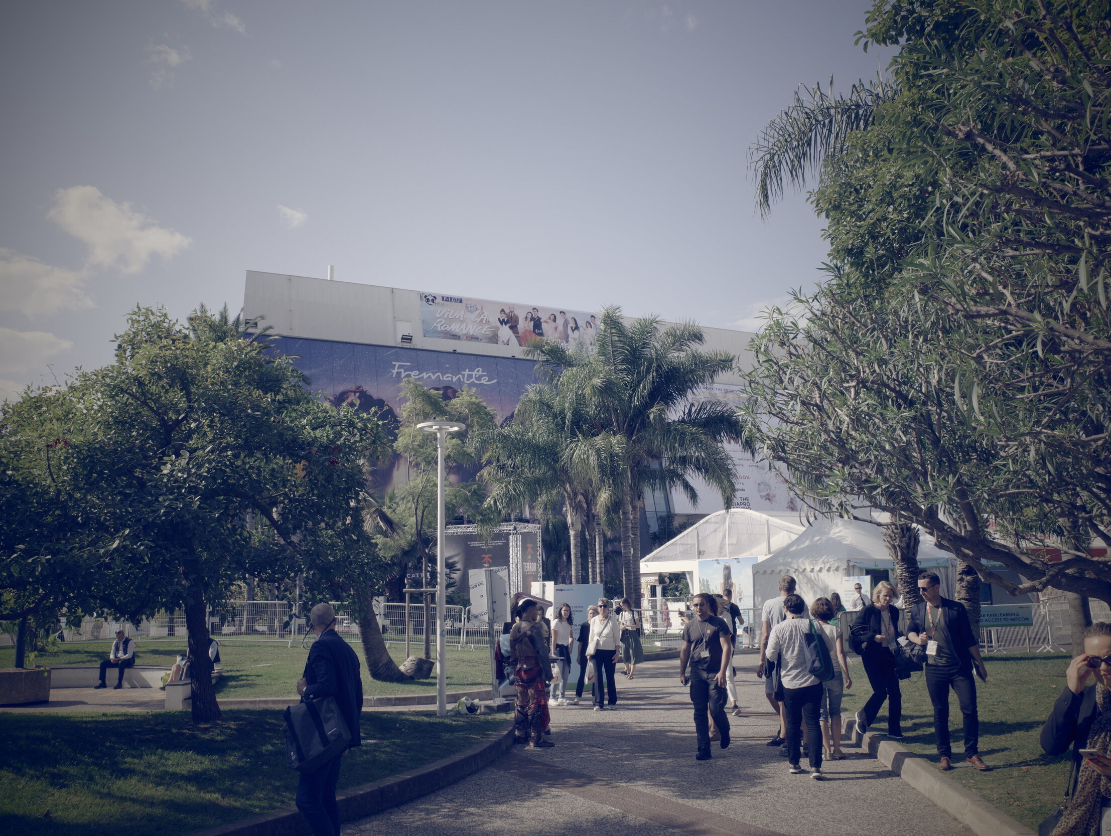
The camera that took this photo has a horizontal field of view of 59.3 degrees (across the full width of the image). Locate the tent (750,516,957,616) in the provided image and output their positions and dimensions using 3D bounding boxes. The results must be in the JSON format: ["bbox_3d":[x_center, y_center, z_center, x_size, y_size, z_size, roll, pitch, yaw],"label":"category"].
[{"bbox_3d":[9.062,4.994,30.001,4.200,4.060,4.200,4,-12,-27],"label":"tent"}]

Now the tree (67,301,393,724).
[{"bbox_3d":[-4.797,1.253,13.990,4.500,5.900,4.500,2,-11,-19],"label":"tree"}]

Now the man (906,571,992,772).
[{"bbox_3d":[3.610,2.297,9.000,0.680,1.800,0.450,-8,-12,33],"label":"man"}]

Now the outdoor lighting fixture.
[{"bbox_3d":[-1.586,2.089,13.630,0.690,4.030,0.690,-1,-10,0],"label":"outdoor lighting fixture"}]

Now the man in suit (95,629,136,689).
[{"bbox_3d":[-9.485,5.116,20.864,0.620,1.260,0.820,-4,-11,14],"label":"man in suit"}]

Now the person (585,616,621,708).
[{"bbox_3d":[0.750,3.785,15.272,0.540,1.380,0.360,-2,-10,3],"label":"person"}]

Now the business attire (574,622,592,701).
[{"bbox_3d":[0.578,3.911,15.939,0.460,1.310,0.360,-4,-11,14],"label":"business attire"}]

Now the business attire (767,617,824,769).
[{"bbox_3d":[2.288,2.608,9.388,0.510,1.380,0.360,-1,-10,-3],"label":"business attire"}]

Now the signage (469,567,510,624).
[{"bbox_3d":[-1.001,2.689,14.761,0.660,0.860,0.070,-6,-10,8],"label":"signage"}]

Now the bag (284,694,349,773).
[{"bbox_3d":[-1.467,1.937,6.000,0.370,0.360,0.140,-24,-18,19],"label":"bag"}]

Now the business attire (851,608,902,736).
[{"bbox_3d":[3.534,2.770,10.746,0.520,1.420,0.480,3,-11,-20],"label":"business attire"}]

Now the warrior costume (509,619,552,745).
[{"bbox_3d":[-0.299,3.153,11.696,0.450,1.450,0.500,8,-14,-41],"label":"warrior costume"}]

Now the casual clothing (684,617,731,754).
[{"bbox_3d":[1.651,2.830,10.571,0.480,1.430,0.400,-4,-11,15],"label":"casual clothing"}]

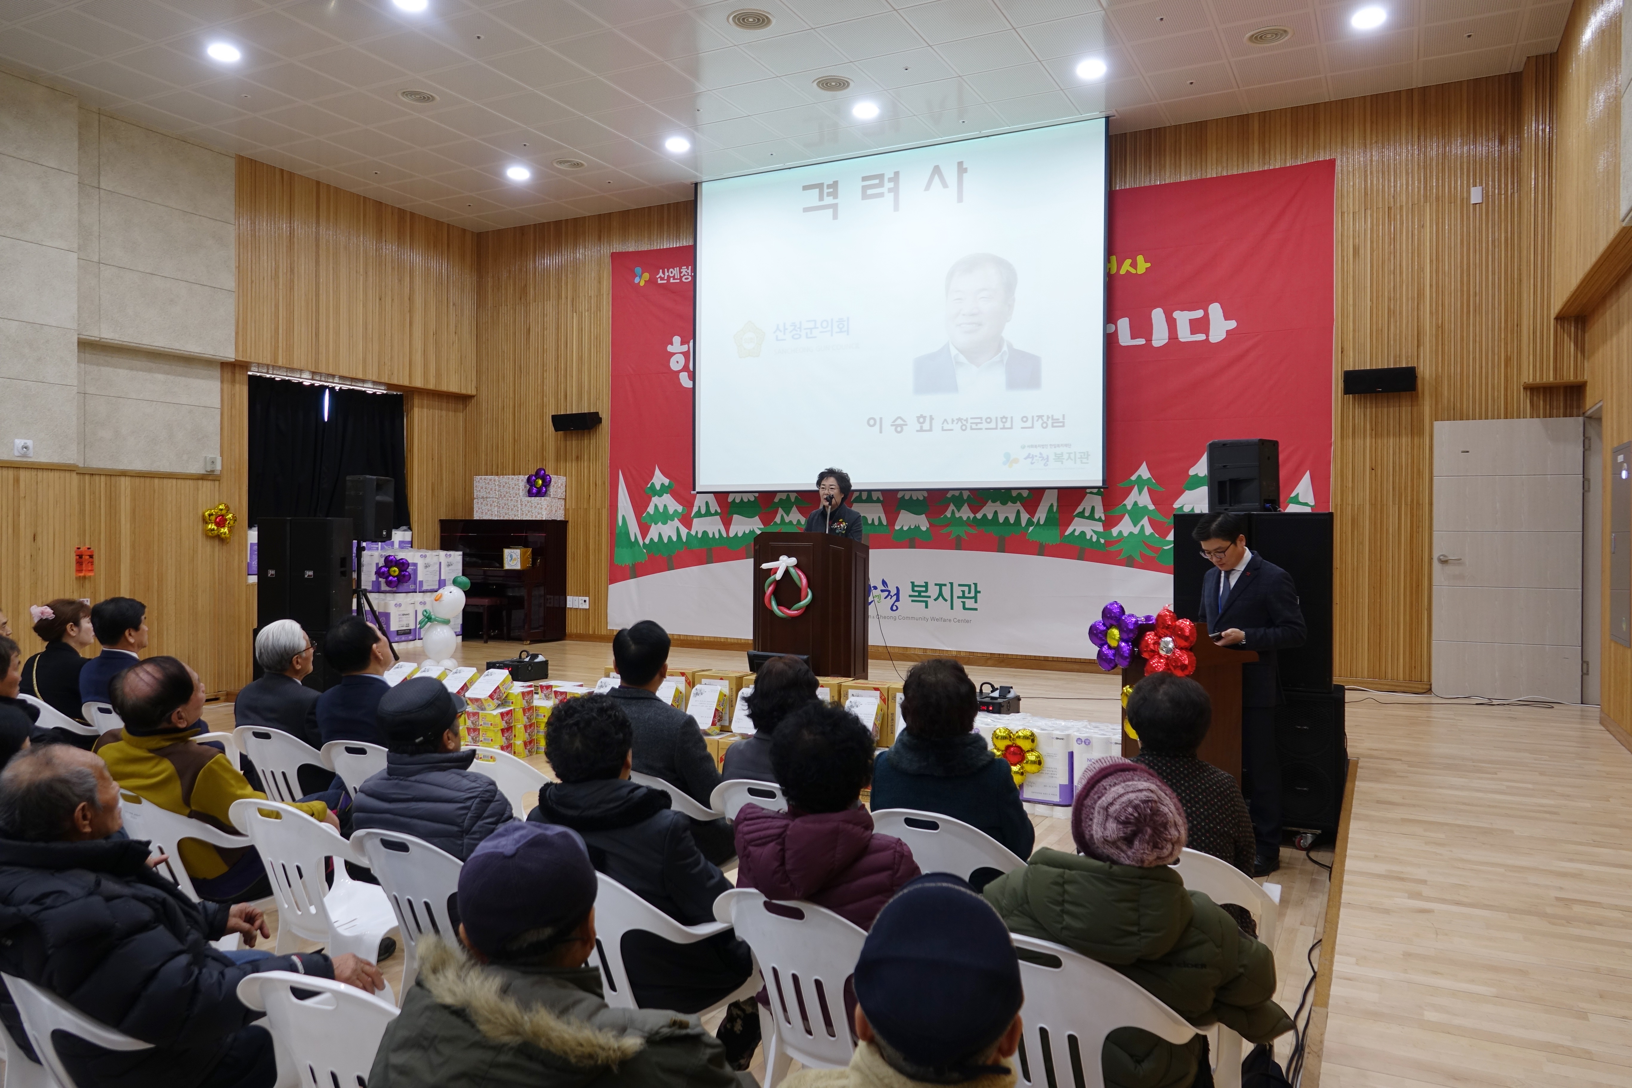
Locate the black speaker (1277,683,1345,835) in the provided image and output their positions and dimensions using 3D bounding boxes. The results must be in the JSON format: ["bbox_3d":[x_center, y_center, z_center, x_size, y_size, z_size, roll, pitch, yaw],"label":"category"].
[{"bbox_3d":[2.559,1.113,5.703,0.350,0.720,0.420,1,1,29],"label":"black speaker"}]

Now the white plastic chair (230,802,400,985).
[{"bbox_3d":[-1.506,1.163,3.497,0.560,0.810,0.570,1,1,24],"label":"white plastic chair"}]

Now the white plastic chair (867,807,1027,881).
[{"bbox_3d":[0.447,1.175,3.411,0.560,0.810,0.570,1,1,29],"label":"white plastic chair"}]

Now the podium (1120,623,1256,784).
[{"bbox_3d":[1.675,0.953,4.920,0.410,1.160,0.570,0,1,-5],"label":"podium"}]

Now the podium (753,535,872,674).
[{"bbox_3d":[-0.071,0.509,8.000,0.800,1.180,0.480,1,1,28],"label":"podium"}]

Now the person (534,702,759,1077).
[{"bbox_3d":[-0.443,0.970,2.985,0.570,1.180,0.800,1,1,27],"label":"person"}]

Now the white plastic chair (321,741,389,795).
[{"bbox_3d":[-1.601,1.127,4.285,0.570,0.800,0.560,1,1,27],"label":"white plastic chair"}]

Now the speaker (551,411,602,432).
[{"bbox_3d":[-2.586,-1.301,11.706,0.485,0.170,0.180,1,19,28],"label":"speaker"}]

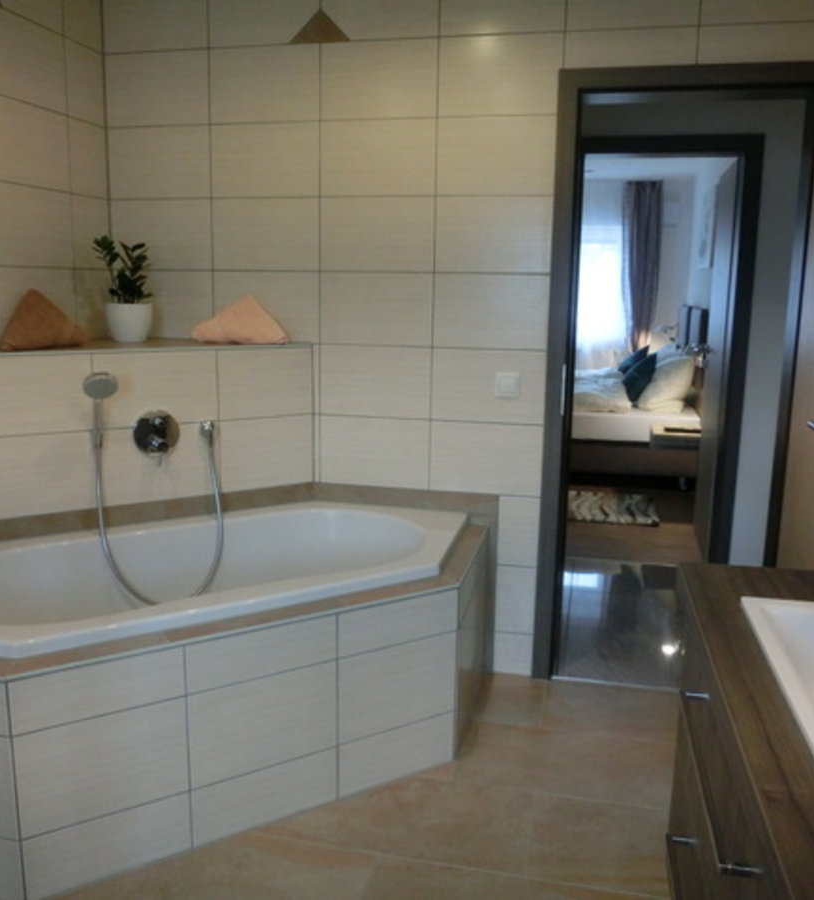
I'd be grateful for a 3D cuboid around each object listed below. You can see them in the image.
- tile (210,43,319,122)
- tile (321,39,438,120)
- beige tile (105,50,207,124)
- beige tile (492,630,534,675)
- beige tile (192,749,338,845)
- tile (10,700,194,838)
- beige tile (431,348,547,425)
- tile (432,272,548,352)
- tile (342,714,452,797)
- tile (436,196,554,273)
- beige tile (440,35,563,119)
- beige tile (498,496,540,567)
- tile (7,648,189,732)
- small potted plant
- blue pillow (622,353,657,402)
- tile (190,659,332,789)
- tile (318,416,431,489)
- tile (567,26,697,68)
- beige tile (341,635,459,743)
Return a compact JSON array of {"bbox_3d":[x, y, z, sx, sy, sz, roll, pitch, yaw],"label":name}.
[{"bbox_3d":[-0.488,-1.251,2.857,0.402,0.249,0.012,4,12,13],"label":"tile"},{"bbox_3d":[-0.093,-1.220,2.744,0.400,0.250,0.012,3,11,12],"label":"tile"},{"bbox_3d":[-0.877,-1.265,2.922,0.400,0.250,0.012,3,11,12],"label":"beige tile"},{"bbox_3d":[0.388,0.734,3.010,0.141,0.161,0.014,3,11,12],"label":"beige tile"},{"bbox_3d":[-0.363,0.894,2.164,0.402,0.160,0.012,-6,13,-31],"label":"beige tile"},{"bbox_3d":[-0.690,0.719,1.905,0.385,0.251,0.014,-6,13,-31],"label":"tile"},{"bbox_3d":[0.280,-0.216,2.852,0.390,0.250,0.014,3,11,12],"label":"beige tile"},{"bbox_3d":[0.282,-0.462,2.808,0.390,0.250,0.015,3,11,11],"label":"tile"},{"bbox_3d":[-0.026,0.854,2.348,0.386,0.161,0.012,-6,13,-32],"label":"tile"},{"bbox_3d":[0.285,-0.708,2.763,0.387,0.250,0.015,3,11,11],"label":"tile"},{"bbox_3d":[0.299,-1.202,2.682,0.402,0.249,0.012,4,12,13],"label":"beige tile"},{"bbox_3d":[0.393,0.283,2.917,0.152,0.250,0.015,3,11,11],"label":"beige tile"},{"bbox_3d":[-0.688,0.535,1.867,0.385,0.126,0.014,-6,13,-31],"label":"tile"},{"bbox_3d":[-0.987,-0.564,2.896,0.205,0.375,0.190,-3,12,-18],"label":"small potted plant"},{"bbox_3d":[1.762,-0.537,6.309,0.140,0.400,0.400,26,11,-2],"label":"blue pillow"},{"bbox_3d":[-0.360,0.691,2.123,0.402,0.249,0.012,-6,13,-31],"label":"tile"},{"bbox_3d":[-0.113,0.004,2.974,0.400,0.240,0.015,3,11,11],"label":"tile"},{"bbox_3d":[0.693,-1.244,2.581,0.402,0.114,0.012,4,12,13],"label":"tile"},{"bbox_3d":[-0.024,0.662,2.340,0.391,0.250,0.015,-5,12,-32],"label":"beige tile"}]

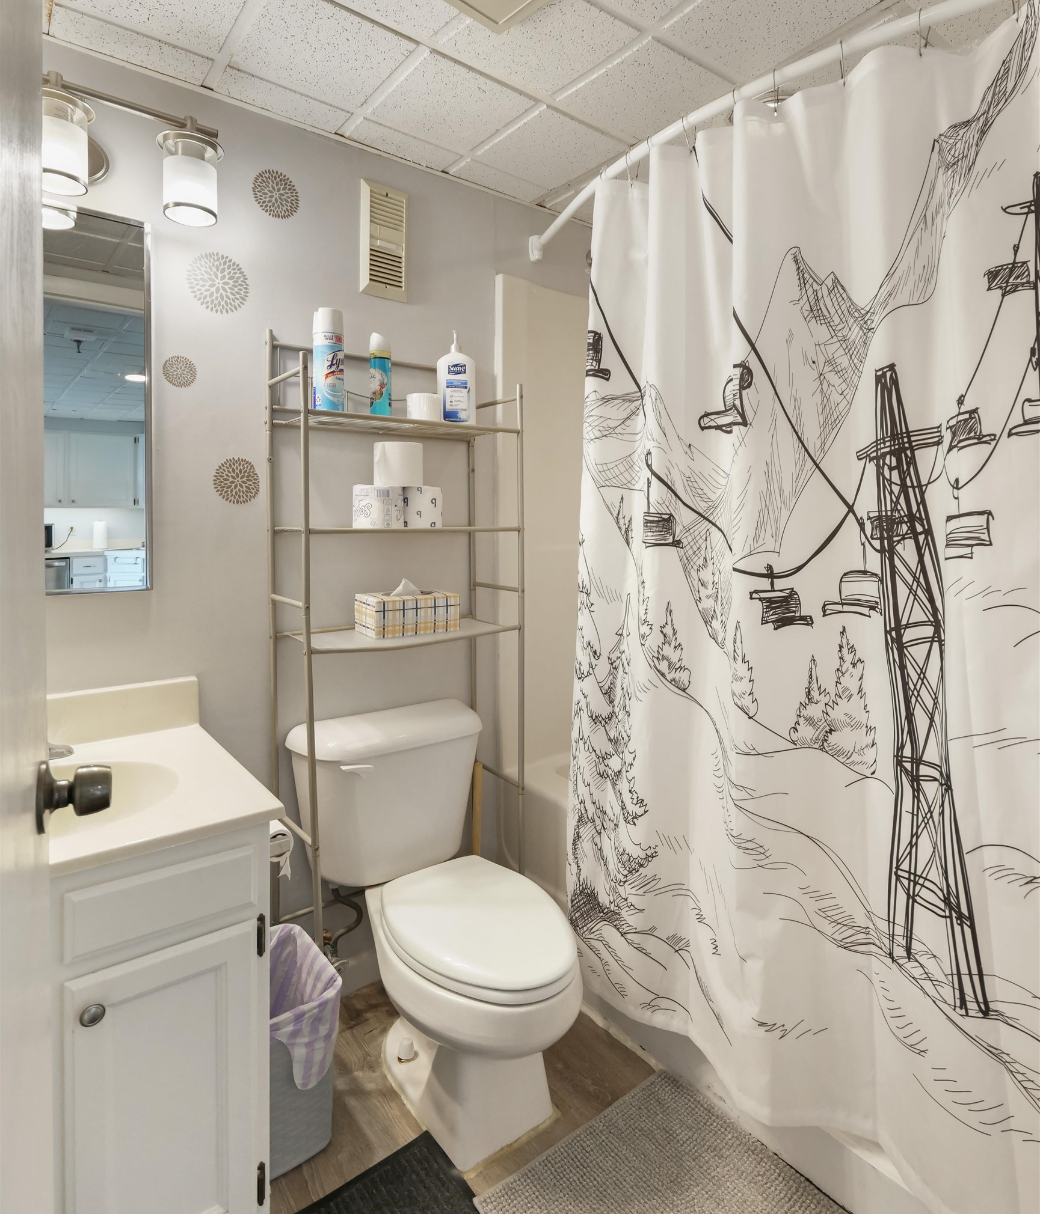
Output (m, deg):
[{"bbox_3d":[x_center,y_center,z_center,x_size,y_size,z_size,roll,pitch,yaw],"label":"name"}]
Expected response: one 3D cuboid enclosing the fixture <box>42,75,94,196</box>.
[{"bbox_3d":[-0.900,-0.917,1.244,0.119,0.194,0.119,-4,8,-37],"label":"fixture"}]

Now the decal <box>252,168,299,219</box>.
[{"bbox_3d":[-0.578,-0.980,1.518,0.110,0.110,0.006,-6,9,-36],"label":"decal"}]

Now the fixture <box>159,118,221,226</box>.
[{"bbox_3d":[-0.706,-0.935,1.374,0.119,0.194,0.119,-4,8,-37],"label":"fixture"}]

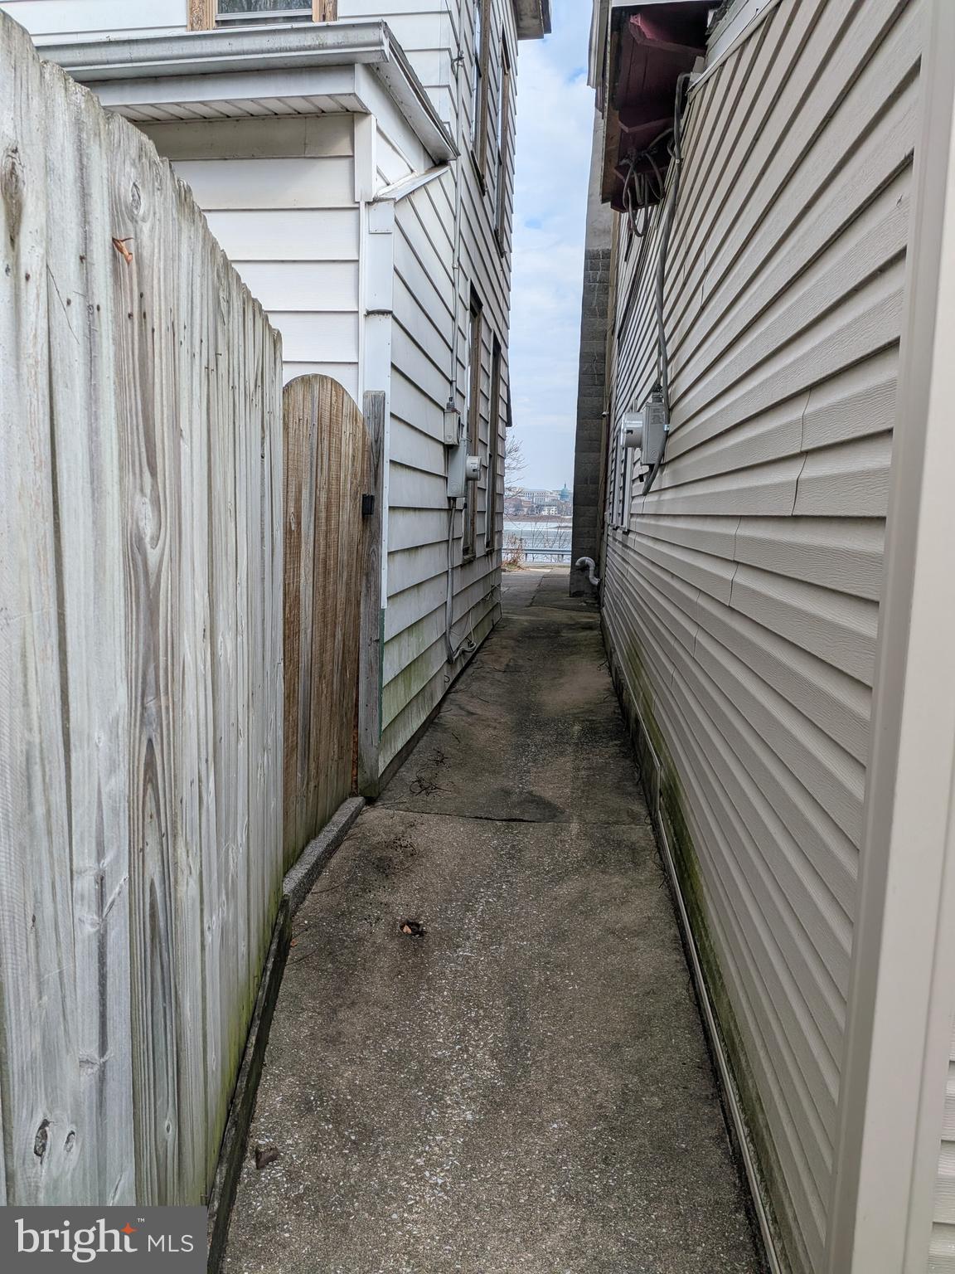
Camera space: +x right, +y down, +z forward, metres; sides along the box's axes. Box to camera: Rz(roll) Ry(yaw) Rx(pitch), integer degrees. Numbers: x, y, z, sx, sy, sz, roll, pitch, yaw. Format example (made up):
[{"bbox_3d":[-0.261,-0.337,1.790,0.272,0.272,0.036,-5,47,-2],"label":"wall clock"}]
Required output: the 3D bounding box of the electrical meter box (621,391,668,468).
[{"bbox_3d":[0.833,-1.018,4.393,0.187,0.338,0.205,2,8,6],"label":"electrical meter box"}]

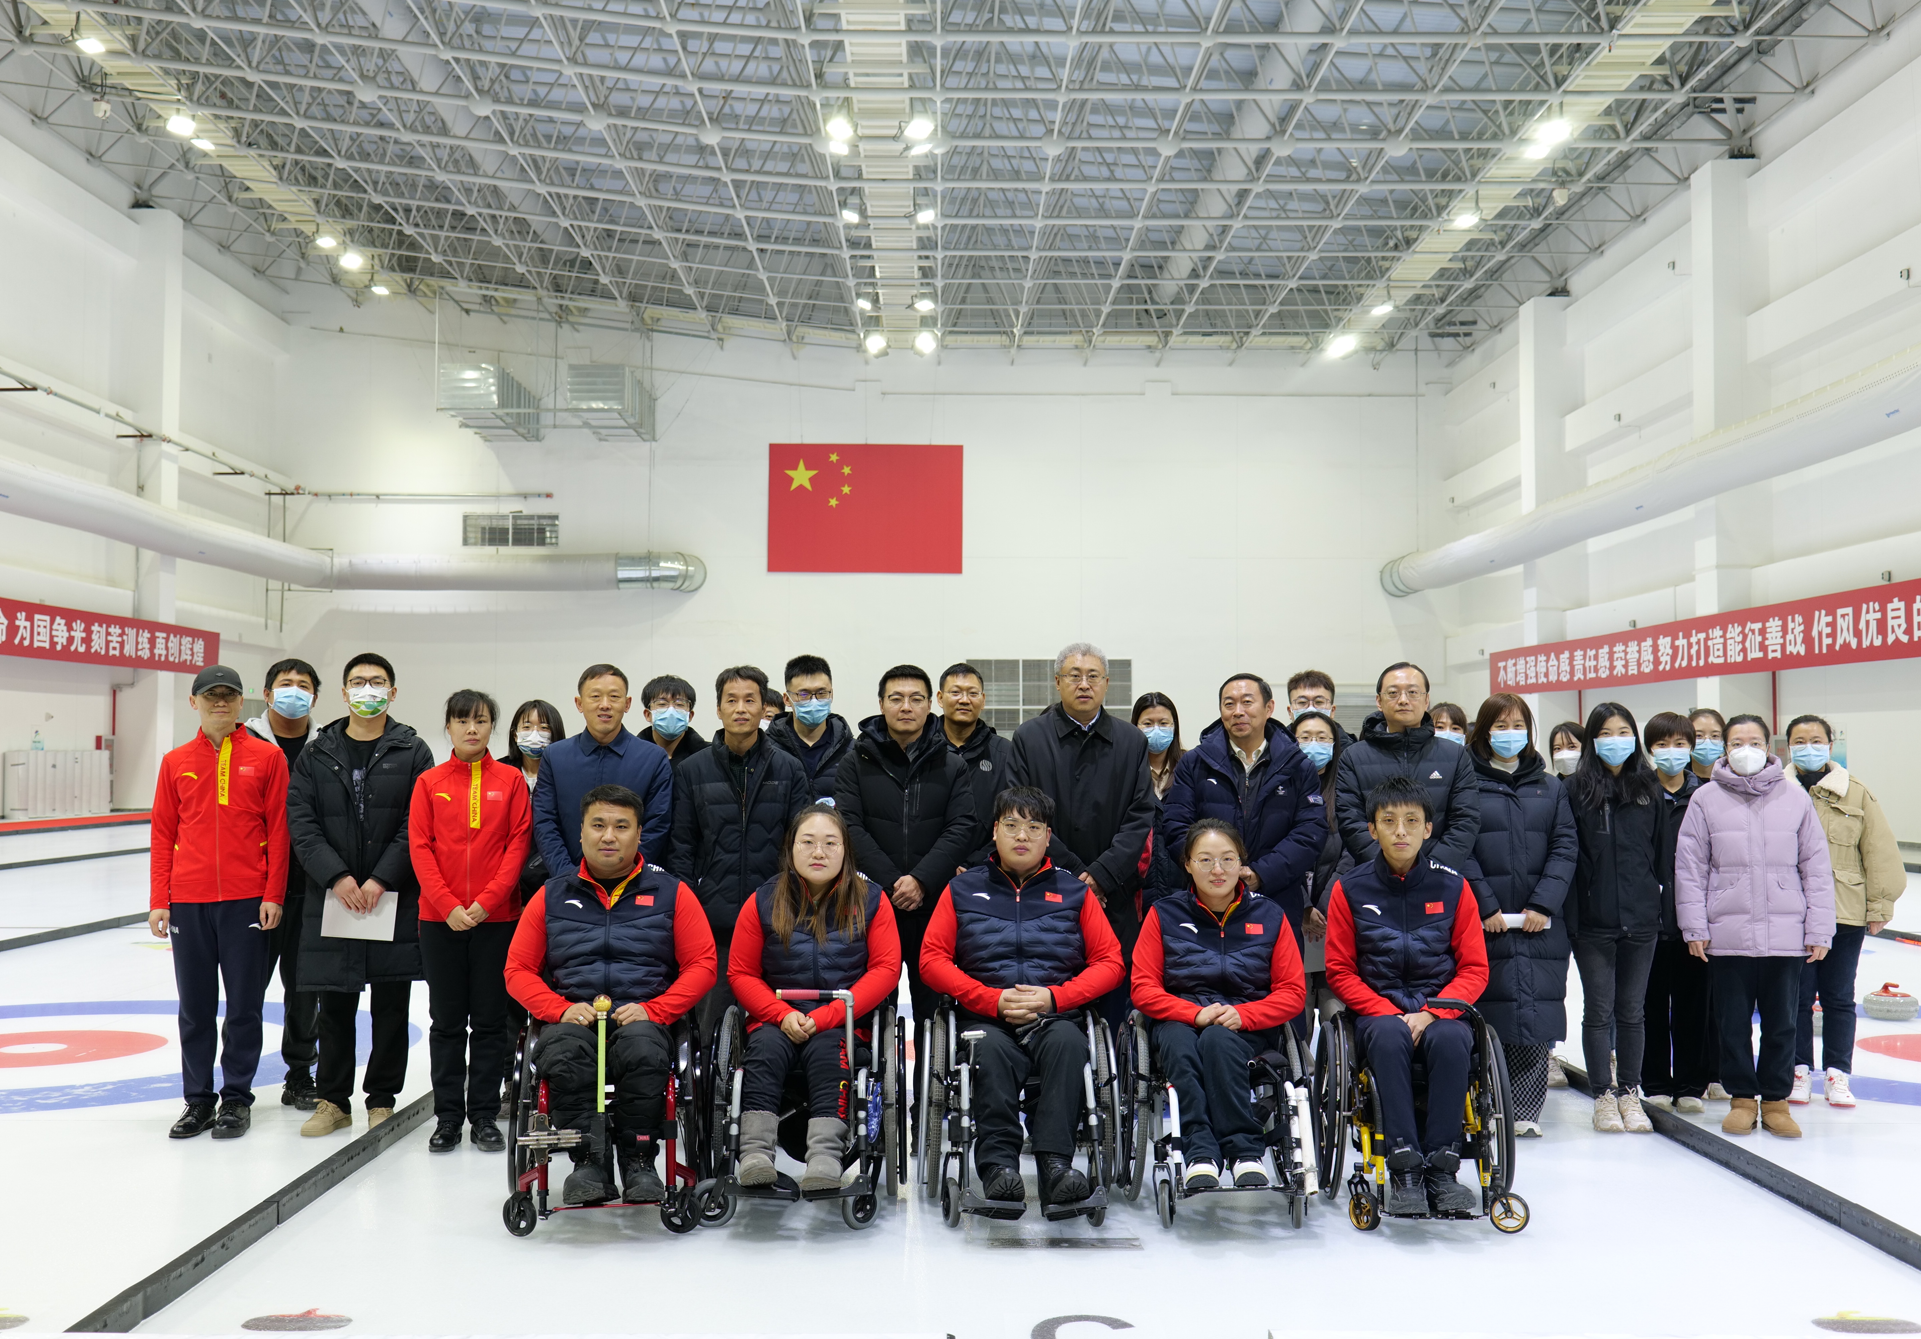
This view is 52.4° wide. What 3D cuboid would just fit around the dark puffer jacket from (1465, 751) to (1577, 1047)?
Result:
[{"bbox_3d":[2.126,0.872,7.419,0.450,1.123,0.360,0,-3,10],"label":"dark puffer jacket"}]

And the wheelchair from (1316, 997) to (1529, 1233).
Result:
[{"bbox_3d":[1.474,1.307,6.271,0.665,0.830,0.940,0,-2,2],"label":"wheelchair"}]

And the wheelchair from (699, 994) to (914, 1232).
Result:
[{"bbox_3d":[-0.486,1.283,6.230,0.630,0.830,0.900,0,-3,1],"label":"wheelchair"}]

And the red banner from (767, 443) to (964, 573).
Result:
[{"bbox_3d":[-2.785,-4.736,57.749,5.720,3.800,0.060,0,-2,0],"label":"red banner"}]

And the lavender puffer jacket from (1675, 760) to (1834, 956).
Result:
[{"bbox_3d":[3.035,0.718,7.456,0.590,0.753,0.360,-1,-3,13],"label":"lavender puffer jacket"}]

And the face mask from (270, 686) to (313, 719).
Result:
[{"bbox_3d":[-2.719,0.138,7.941,0.160,0.134,0.085,1,-2,-15],"label":"face mask"}]

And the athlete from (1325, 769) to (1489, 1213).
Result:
[{"bbox_3d":[1.388,0.980,6.093,0.550,1.298,0.740,0,-3,8],"label":"athlete"}]

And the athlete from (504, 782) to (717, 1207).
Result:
[{"bbox_3d":[-1.095,0.980,6.113,0.670,1.244,0.760,0,-3,-8],"label":"athlete"}]

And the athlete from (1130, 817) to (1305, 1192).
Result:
[{"bbox_3d":[0.801,1.009,6.082,0.560,1.084,0.730,0,-3,1],"label":"athlete"}]

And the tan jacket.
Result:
[{"bbox_3d":[3.646,0.731,8.227,0.640,0.695,0.330,0,-2,10],"label":"tan jacket"}]

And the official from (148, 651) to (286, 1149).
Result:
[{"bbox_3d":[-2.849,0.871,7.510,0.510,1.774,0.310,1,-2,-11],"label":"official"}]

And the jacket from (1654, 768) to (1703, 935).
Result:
[{"bbox_3d":[2.912,0.744,7.955,0.500,0.695,0.320,0,-3,8],"label":"jacket"}]

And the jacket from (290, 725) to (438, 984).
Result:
[{"bbox_3d":[-2.317,0.709,7.557,0.550,1.047,0.340,1,-2,-11],"label":"jacket"}]

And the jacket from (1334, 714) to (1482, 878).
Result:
[{"bbox_3d":[1.677,0.550,7.334,0.550,0.793,0.330,0,-2,8],"label":"jacket"}]

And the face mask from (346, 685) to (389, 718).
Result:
[{"bbox_3d":[-2.261,0.123,7.461,0.155,0.126,0.085,1,-2,-13],"label":"face mask"}]

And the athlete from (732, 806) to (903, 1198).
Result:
[{"bbox_3d":[-0.459,0.998,6.142,0.560,1.136,0.740,0,-3,0],"label":"athlete"}]

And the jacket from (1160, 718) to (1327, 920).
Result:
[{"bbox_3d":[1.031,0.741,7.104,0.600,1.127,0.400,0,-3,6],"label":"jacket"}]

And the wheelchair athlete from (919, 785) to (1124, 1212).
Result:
[{"bbox_3d":[0.199,1.029,6.202,0.660,1.311,0.840,0,-2,0],"label":"wheelchair athlete"}]

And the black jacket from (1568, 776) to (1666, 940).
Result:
[{"bbox_3d":[2.582,0.729,7.697,0.410,0.664,0.270,0,-2,10],"label":"black jacket"}]

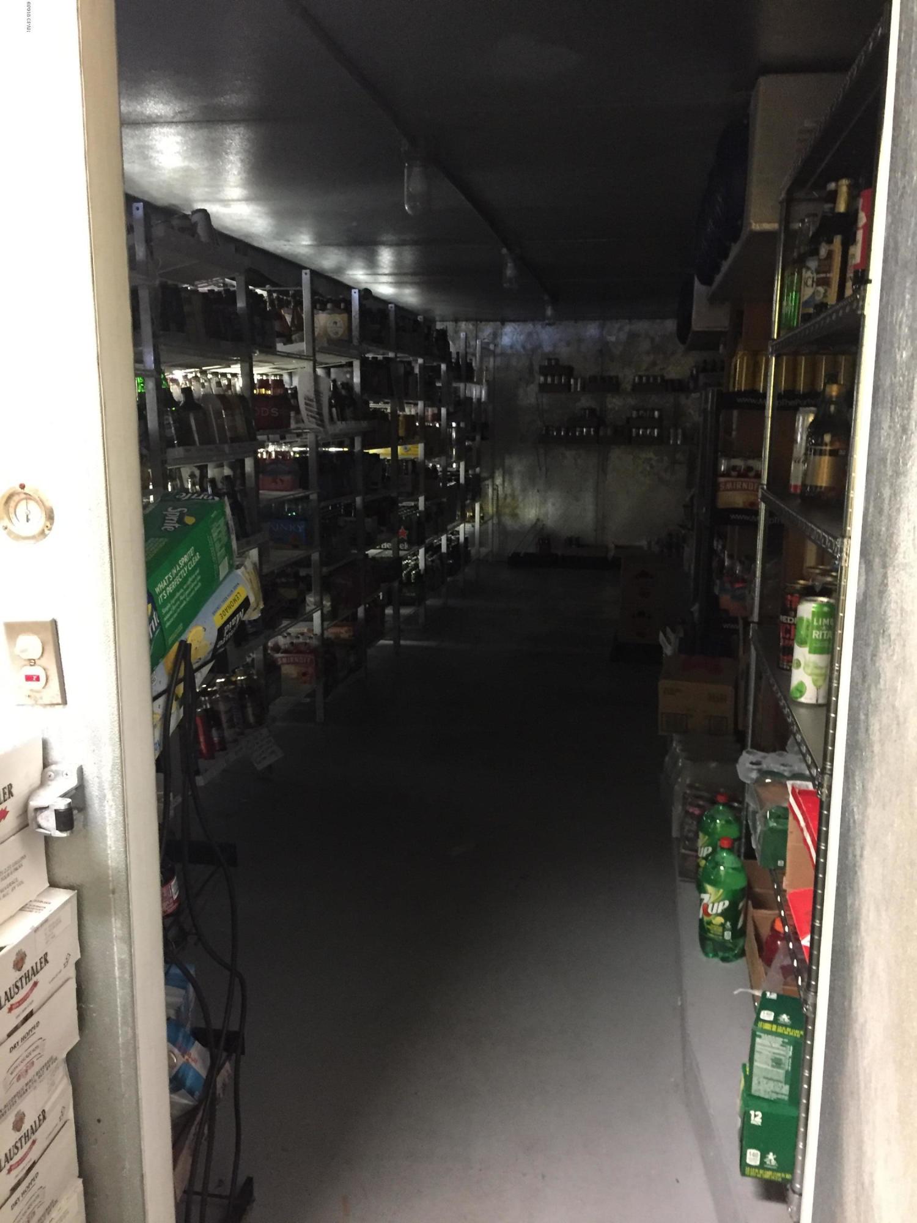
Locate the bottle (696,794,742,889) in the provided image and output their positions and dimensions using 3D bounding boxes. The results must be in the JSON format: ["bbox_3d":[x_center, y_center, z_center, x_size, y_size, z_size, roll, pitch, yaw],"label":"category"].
[{"bbox_3d":[0.717,0.644,2.809,0.112,0.308,0.112,2,11,11],"label":"bottle"}]

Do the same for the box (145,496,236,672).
[{"bbox_3d":[-0.504,-0.064,1.750,0.122,0.133,0.400,-2,23,6],"label":"box"}]

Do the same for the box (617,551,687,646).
[{"bbox_3d":[1.172,-0.083,6.178,0.360,0.480,0.360,2,11,11],"label":"box"}]

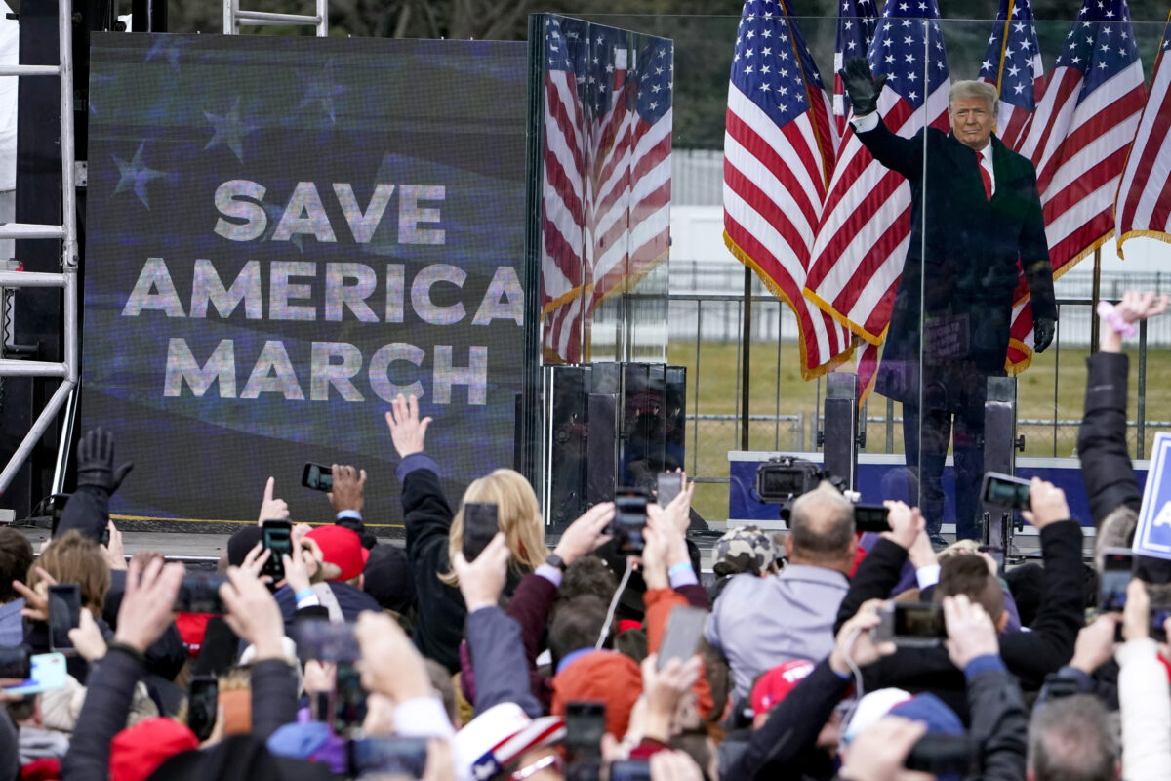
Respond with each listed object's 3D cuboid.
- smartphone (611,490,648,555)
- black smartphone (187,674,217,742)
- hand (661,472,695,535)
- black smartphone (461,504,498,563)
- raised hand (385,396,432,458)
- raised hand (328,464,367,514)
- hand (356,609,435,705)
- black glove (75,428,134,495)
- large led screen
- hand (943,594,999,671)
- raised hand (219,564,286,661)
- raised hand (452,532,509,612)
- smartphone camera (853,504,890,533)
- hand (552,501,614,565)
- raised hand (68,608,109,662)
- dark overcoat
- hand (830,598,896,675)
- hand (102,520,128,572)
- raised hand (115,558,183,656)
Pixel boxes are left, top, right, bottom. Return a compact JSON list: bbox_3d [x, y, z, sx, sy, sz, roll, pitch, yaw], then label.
[{"bbox_3d":[0.117,0.333,27.700,0.078,0.157,0.012,0,2,0],"label":"smartphone"},{"bbox_3d":[-0.891,0.739,25.500,0.075,0.152,0.010,-3,-4,-5],"label":"black smartphone"},{"bbox_3d":[0.260,0.315,31.000,0.090,0.190,0.075,-2,3,-37],"label":"hand"},{"bbox_3d":[-0.237,0.324,24.600,0.075,0.152,0.010,3,-4,0],"label":"black smartphone"},{"bbox_3d":[-0.495,0.102,30.700,0.130,0.180,0.060,0,2,0],"label":"raised hand"},{"bbox_3d":[-0.692,0.285,32.000,0.105,0.155,0.080,0,2,-9],"label":"raised hand"},{"bbox_3d":[-0.338,0.471,19.400,0.112,0.160,0.090,-20,-6,-16],"label":"hand"},{"bbox_3d":[-1.393,0.205,31.800,0.165,0.190,0.060,1,1,6],"label":"black glove"},{"bbox_3d":[-1.048,-0.453,45.000,2.000,2.000,0.120,2,2,9],"label":"large led screen"},{"bbox_3d":[0.772,0.483,22.000,0.108,0.155,0.090,-10,-6,-16],"label":"hand"},{"bbox_3d":[-0.658,0.438,21.700,0.110,0.185,0.085,-1,2,-23],"label":"raised hand"},{"bbox_3d":[-0.234,0.403,24.500,0.120,0.178,0.085,1,1,0],"label":"raised hand"},{"bbox_3d":[0.805,0.356,30.500,0.152,0.075,0.010,1,1,0],"label":"smartphone camera"},{"bbox_3d":[0.001,0.344,26.300,0.090,0.180,0.080,37,-14,32],"label":"hand"},{"bbox_3d":[-1.144,0.563,25.300,0.085,0.130,0.070,-2,3,-41],"label":"raised hand"},{"bbox_3d":[1.520,-0.515,45.000,0.820,1.180,0.450,0,2,-3],"label":"dark overcoat"},{"bbox_3d":[0.559,0.496,22.200,0.095,0.155,0.095,-2,3,-41],"label":"hand"},{"bbox_3d":[-1.330,0.439,31.000,0.060,0.160,0.075,2,3,41],"label":"hand"},{"bbox_3d":[-0.862,0.425,21.700,0.120,0.185,0.085,16,-6,11],"label":"raised hand"}]

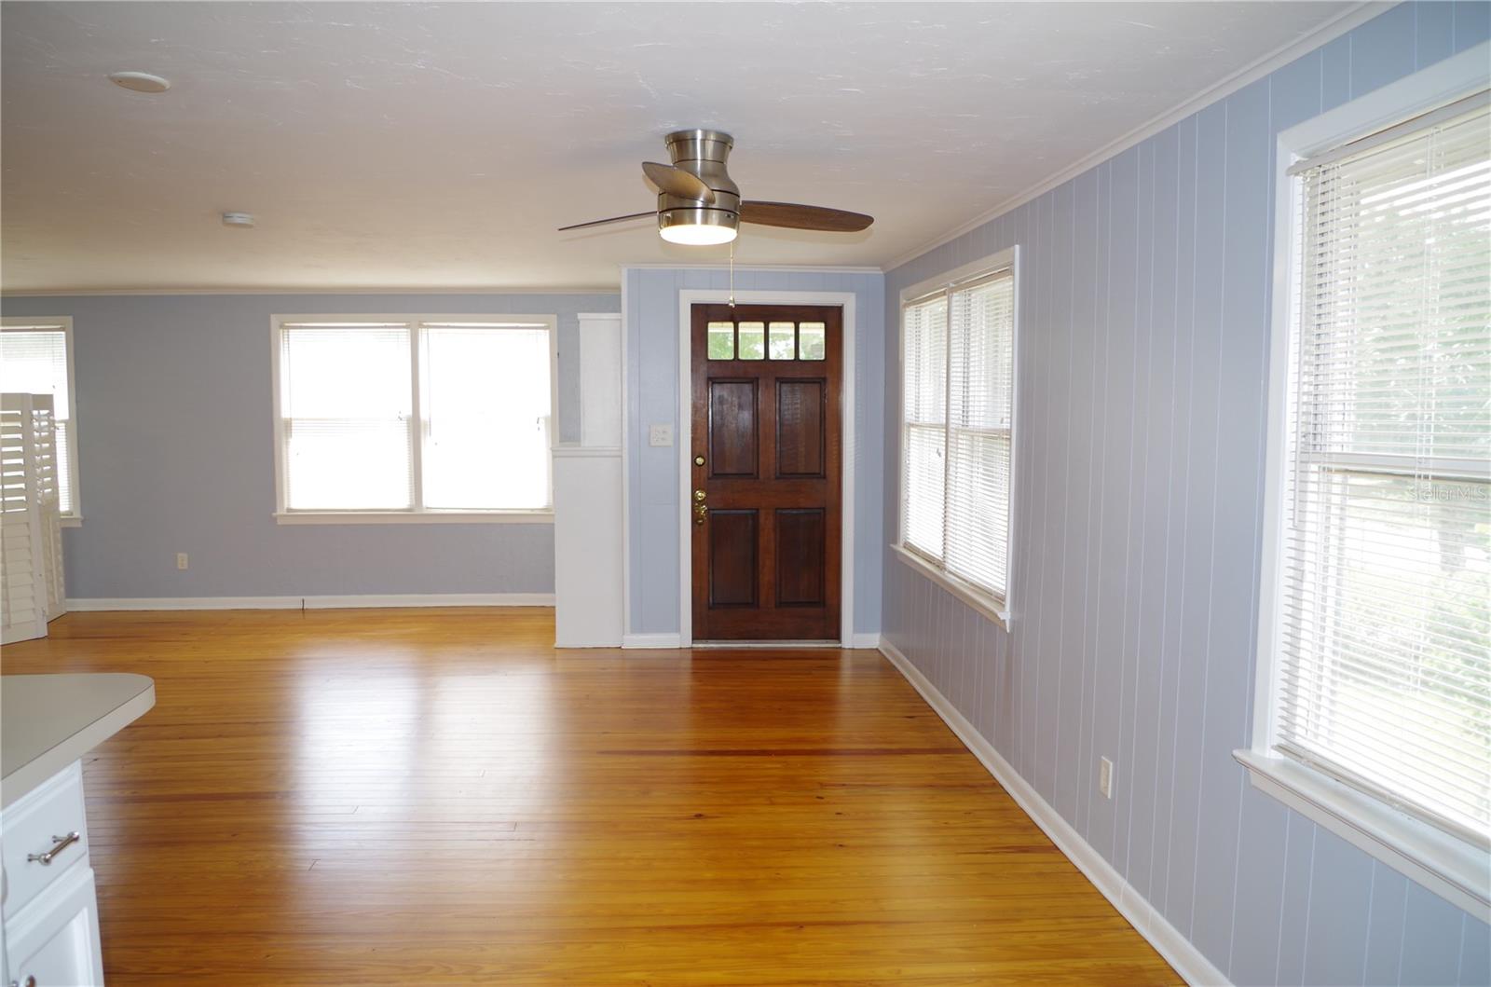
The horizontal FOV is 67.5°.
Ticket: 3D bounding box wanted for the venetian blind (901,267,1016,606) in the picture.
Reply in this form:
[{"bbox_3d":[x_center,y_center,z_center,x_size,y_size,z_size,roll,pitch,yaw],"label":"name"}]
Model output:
[{"bbox_3d":[0.966,-0.303,5.316,0.050,1.350,1.920,0,5,-5],"label":"venetian blind"}]

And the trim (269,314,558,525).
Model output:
[{"bbox_3d":[-2.376,-0.547,8.021,1.980,1.460,0.100,0,5,-5],"label":"trim"}]

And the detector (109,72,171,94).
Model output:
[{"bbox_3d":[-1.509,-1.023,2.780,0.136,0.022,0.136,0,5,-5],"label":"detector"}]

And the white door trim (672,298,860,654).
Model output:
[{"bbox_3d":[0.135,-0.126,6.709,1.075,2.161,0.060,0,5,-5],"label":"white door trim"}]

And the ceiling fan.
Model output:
[{"bbox_3d":[-0.079,-0.904,3.276,1.040,0.320,1.065,0,5,-5],"label":"ceiling fan"}]

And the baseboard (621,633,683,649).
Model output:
[{"bbox_3d":[-0.562,0.899,6.727,0.345,0.087,0.020,0,5,-5],"label":"baseboard"}]

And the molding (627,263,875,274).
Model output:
[{"bbox_3d":[0.036,-1.329,6.578,1.590,0.045,0.040,0,5,-5],"label":"molding"}]

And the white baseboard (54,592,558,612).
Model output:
[{"bbox_3d":[-3.099,0.800,8.064,3.470,0.090,0.020,0,5,-5],"label":"white baseboard"}]

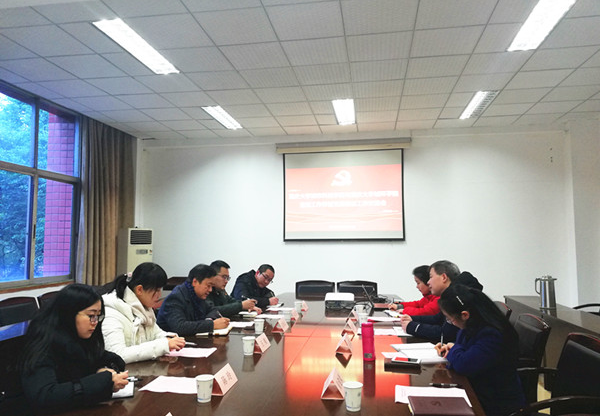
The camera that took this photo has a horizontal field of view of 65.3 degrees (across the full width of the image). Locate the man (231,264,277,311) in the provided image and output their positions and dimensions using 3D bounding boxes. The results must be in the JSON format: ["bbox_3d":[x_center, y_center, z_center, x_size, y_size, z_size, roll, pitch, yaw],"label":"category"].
[{"bbox_3d":[-0.544,1.218,5.106,0.680,1.160,0.520,-3,-5,33],"label":"man"}]

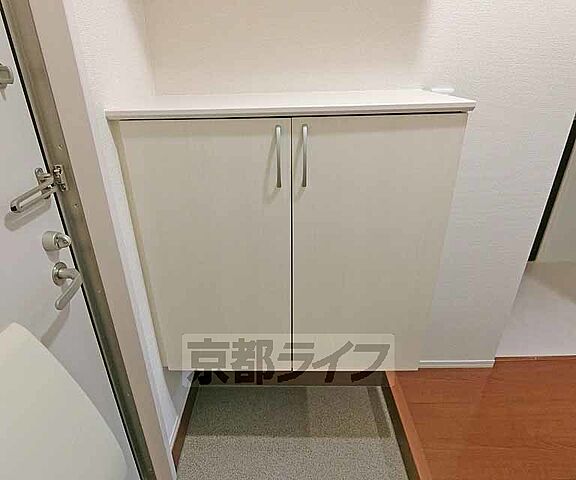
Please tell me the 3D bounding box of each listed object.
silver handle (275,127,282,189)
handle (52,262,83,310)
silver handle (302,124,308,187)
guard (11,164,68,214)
[{"bbox_3d":[-0.021,-0.203,0.812,0.013,0.150,0.028,0,23,1],"label":"silver handle"},{"bbox_3d":[-0.513,0.096,0.747,0.056,0.064,0.128,0,23,1],"label":"handle"},{"bbox_3d":[0.044,-0.205,0.811,0.013,0.150,0.028,0,23,1],"label":"silver handle"},{"bbox_3d":[-0.521,-0.107,0.689,0.043,0.063,0.178,0,23,1],"label":"guard"}]

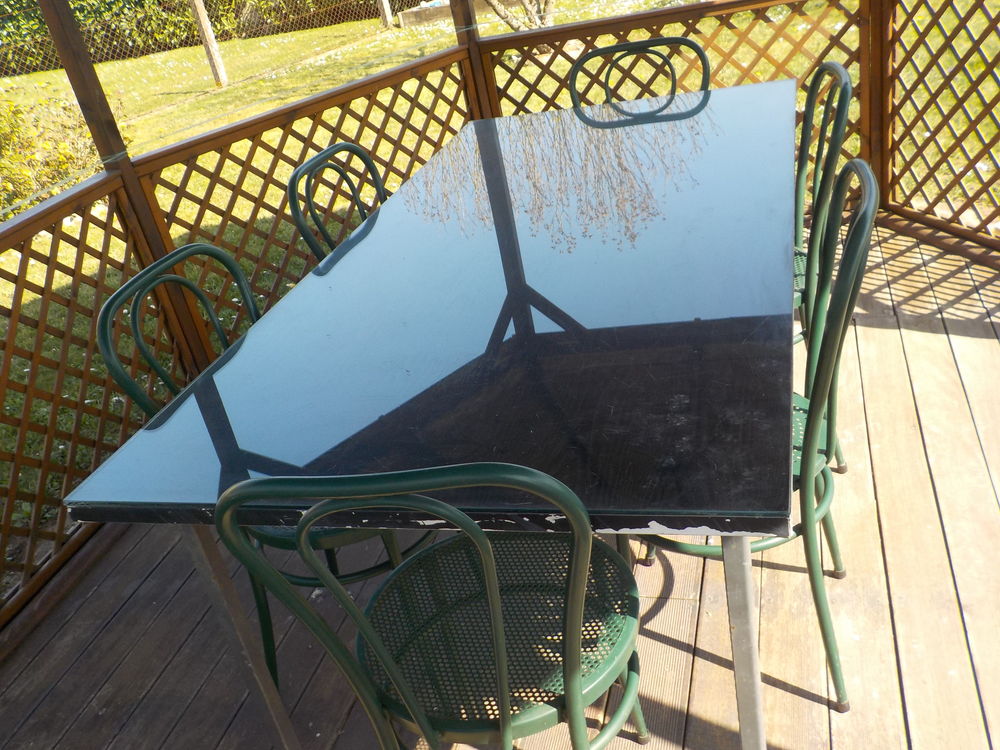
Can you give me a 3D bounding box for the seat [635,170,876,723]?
[{"bbox_3d":[0.393,0.113,1.480,0.464,0.888,0.412,-1,31,21],"label":"seat"}]

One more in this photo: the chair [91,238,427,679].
[{"bbox_3d":[-0.335,0.184,1.664,0.464,0.888,0.412,-3,30,19],"label":"chair"}]

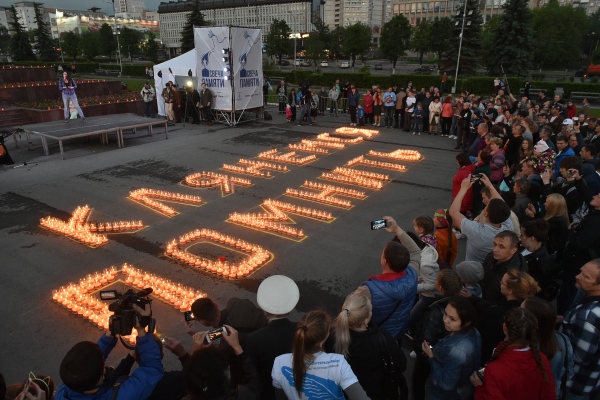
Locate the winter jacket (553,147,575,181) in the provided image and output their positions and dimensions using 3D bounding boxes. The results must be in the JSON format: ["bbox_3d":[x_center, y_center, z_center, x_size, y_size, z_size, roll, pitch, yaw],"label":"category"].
[{"bbox_3d":[4.906,-0.589,7.583,0.320,0.740,0.520,-9,22,-26],"label":"winter jacket"}]

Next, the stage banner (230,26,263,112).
[{"bbox_3d":[-2.397,-6.064,18.686,0.060,3.534,2.129,12,23,29],"label":"stage banner"}]

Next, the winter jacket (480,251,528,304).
[{"bbox_3d":[1.732,0.817,3.539,0.320,0.740,0.520,-5,21,-16],"label":"winter jacket"}]

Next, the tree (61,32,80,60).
[{"bbox_3d":[-53.361,-35.637,93.722,3.983,7.306,3.983,-9,22,-26],"label":"tree"}]

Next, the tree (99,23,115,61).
[{"bbox_3d":[-65.260,-51.852,132.821,5.400,12.994,5.400,0,20,0],"label":"tree"}]

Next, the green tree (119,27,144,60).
[{"bbox_3d":[-55.984,-50.526,131.052,7.980,11.618,7.980,0,20,0],"label":"green tree"}]

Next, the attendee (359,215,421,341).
[{"bbox_3d":[0.624,1.046,3.217,0.600,1.820,0.550,-8,21,-23],"label":"attendee"}]

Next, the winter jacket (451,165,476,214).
[{"bbox_3d":[2.603,-0.183,6.350,0.290,0.780,0.440,12,23,30],"label":"winter jacket"}]

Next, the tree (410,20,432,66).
[{"bbox_3d":[27.422,-33.840,88.234,4.853,10.332,4.853,7,21,15],"label":"tree"}]

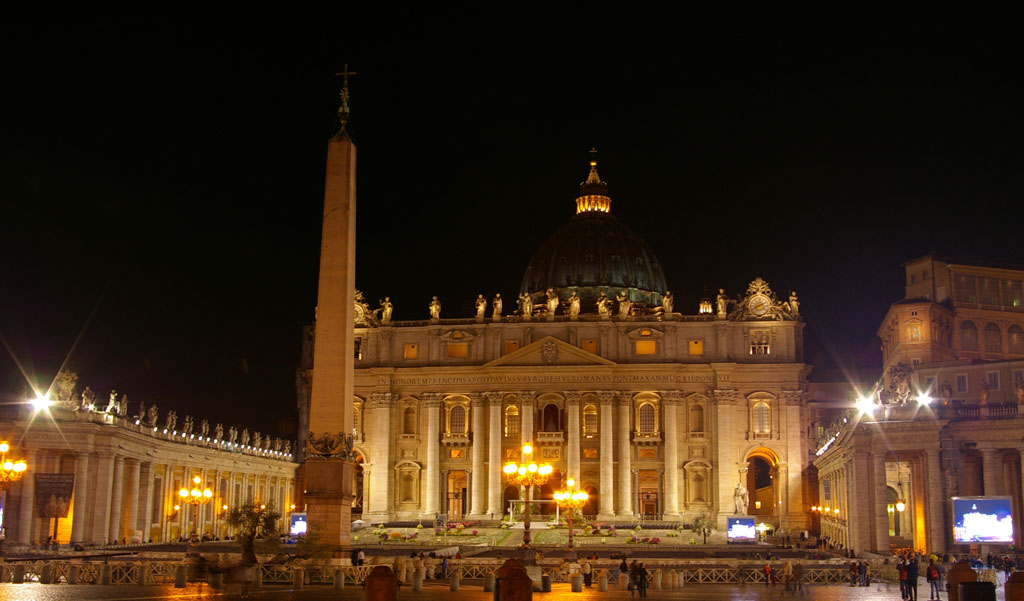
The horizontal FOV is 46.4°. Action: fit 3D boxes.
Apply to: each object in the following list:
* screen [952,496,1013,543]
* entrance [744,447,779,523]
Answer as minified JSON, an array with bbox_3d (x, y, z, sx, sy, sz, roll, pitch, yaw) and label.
[{"bbox_3d":[53.103,24.763,134.358,6.350,5.300,0.600,-3,-13,14],"label":"screen"},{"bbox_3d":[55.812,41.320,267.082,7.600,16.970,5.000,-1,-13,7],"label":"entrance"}]

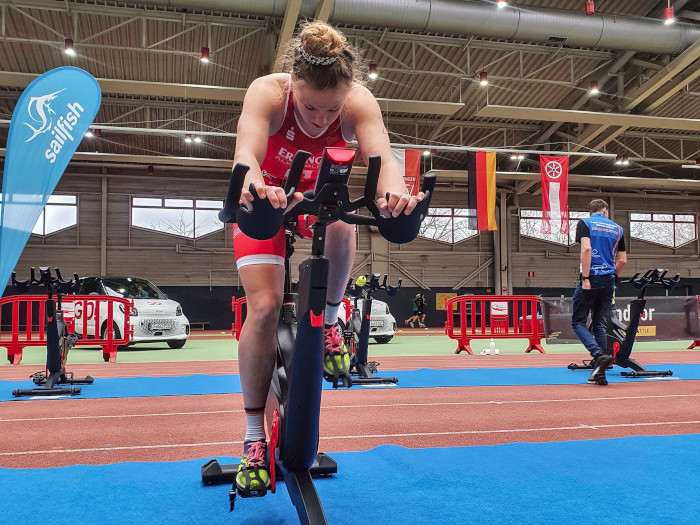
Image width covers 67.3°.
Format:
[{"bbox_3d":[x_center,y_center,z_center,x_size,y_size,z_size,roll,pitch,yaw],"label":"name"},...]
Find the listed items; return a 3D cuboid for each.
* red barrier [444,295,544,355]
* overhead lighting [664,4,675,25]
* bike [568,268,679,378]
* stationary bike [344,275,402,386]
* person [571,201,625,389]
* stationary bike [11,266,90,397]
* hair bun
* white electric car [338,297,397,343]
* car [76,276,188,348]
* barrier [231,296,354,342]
[{"bbox_3d":[2.548,1.077,9.132,2.000,1.000,0.550,1,-6,-10],"label":"red barrier"},{"bbox_3d":[7.899,-6.095,13.000,0.220,0.360,0.220,0,-6,0],"label":"overhead lighting"},{"bbox_3d":[3.046,0.698,5.877,0.560,1.070,1.090,1,-6,-15],"label":"bike"},{"bbox_3d":[0.142,0.664,5.406,0.560,1.070,1.090,1,-6,-9],"label":"stationary bike"},{"bbox_3d":[2.373,0.273,5.103,0.490,1.760,0.380,1,-6,-11],"label":"person"},{"bbox_3d":[-2.599,0.606,4.711,0.560,1.070,1.090,2,-6,-17],"label":"stationary bike"},{"bbox_3d":[-0.082,-0.663,1.560,0.120,0.095,0.105,0,-6,-5],"label":"hair bun"},{"bbox_3d":[-0.156,1.260,13.396,1.663,1.555,2.695,4,-7,-35],"label":"white electric car"},{"bbox_3d":[-4.831,1.084,11.486,2.695,1.555,1.663,-5,-8,41],"label":"car"},{"bbox_3d":[-0.958,1.070,8.885,2.000,1.000,0.550,1,-6,-10],"label":"barrier"}]

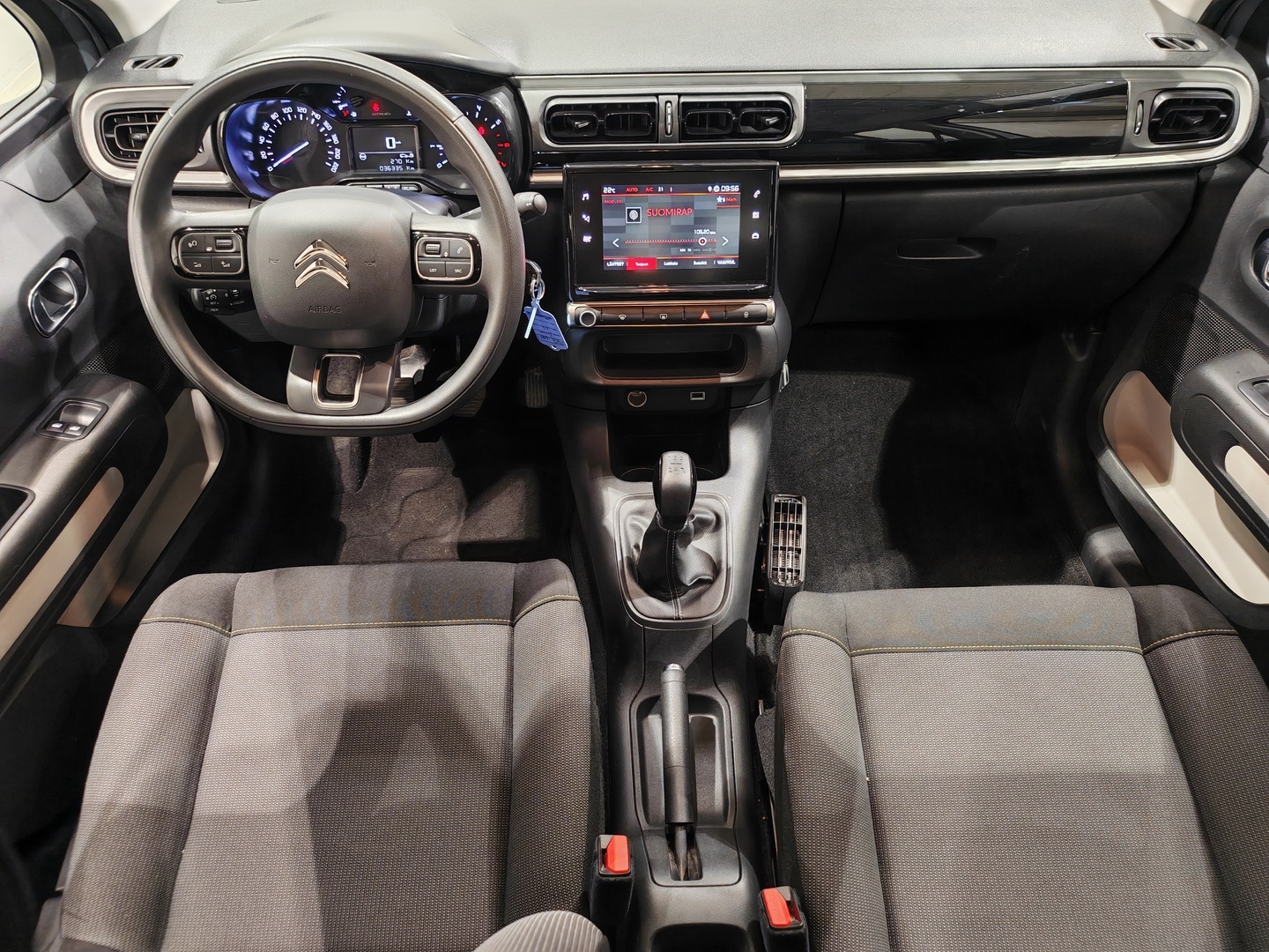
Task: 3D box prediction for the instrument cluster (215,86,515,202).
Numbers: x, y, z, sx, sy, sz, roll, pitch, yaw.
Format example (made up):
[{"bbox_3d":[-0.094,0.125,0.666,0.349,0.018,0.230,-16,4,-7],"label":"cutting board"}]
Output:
[{"bbox_3d":[-0.298,-0.380,1.086,0.325,0.125,0.085,-1,20,0],"label":"instrument cluster"}]

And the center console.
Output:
[{"bbox_3d":[0.048,0.104,0.971,0.270,0.600,0.840,-1,38,0],"label":"center console"}]

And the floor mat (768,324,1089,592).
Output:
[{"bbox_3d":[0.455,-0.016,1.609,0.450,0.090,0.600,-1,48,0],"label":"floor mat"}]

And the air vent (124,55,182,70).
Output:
[{"bbox_3d":[-0.539,-0.463,1.067,0.056,0.014,0.036,-1,48,0],"label":"air vent"}]

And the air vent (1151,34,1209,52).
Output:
[{"bbox_3d":[0.612,-0.487,1.073,0.056,0.014,0.036,-1,48,0],"label":"air vent"}]

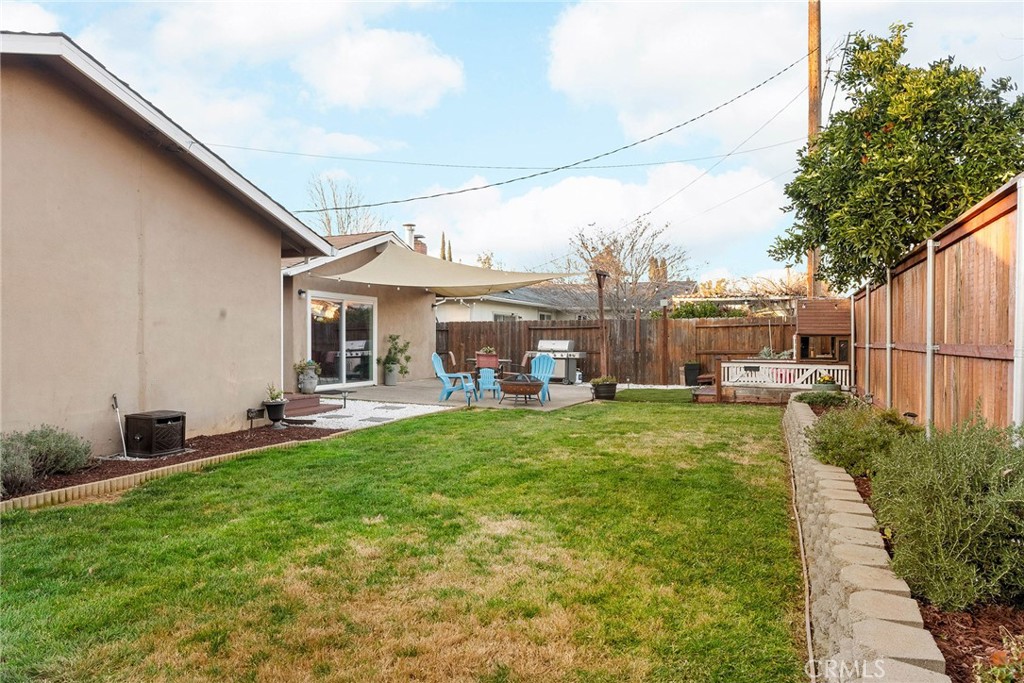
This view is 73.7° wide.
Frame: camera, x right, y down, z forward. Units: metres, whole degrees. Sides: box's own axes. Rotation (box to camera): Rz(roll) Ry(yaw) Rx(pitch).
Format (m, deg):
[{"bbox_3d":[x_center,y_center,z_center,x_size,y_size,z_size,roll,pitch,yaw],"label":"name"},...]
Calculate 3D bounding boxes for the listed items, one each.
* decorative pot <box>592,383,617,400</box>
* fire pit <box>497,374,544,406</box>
[{"bbox_3d":[1.870,1.010,13.800,0.490,0.340,0.490,0,0,0],"label":"decorative pot"},{"bbox_3d":[0.174,0.875,12.500,0.820,0.560,0.820,0,0,0],"label":"fire pit"}]

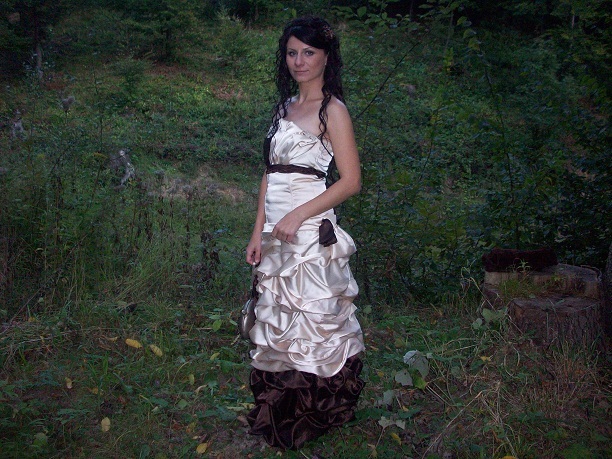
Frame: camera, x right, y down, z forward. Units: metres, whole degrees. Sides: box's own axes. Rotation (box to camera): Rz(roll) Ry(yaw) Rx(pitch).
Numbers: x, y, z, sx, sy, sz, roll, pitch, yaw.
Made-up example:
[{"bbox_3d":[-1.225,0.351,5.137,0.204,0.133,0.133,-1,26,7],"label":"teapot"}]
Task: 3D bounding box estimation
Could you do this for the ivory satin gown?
[{"bbox_3d":[0.000,0.192,2.658,0.460,1.257,0.460,7,10,43],"label":"ivory satin gown"}]

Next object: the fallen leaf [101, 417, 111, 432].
[{"bbox_3d":[-0.824,0.802,2.689,0.042,0.022,0.080,0,8,3],"label":"fallen leaf"}]

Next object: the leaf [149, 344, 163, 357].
[{"bbox_3d":[-0.808,0.649,3.510,0.050,0.030,0.085,-5,9,-35],"label":"leaf"}]

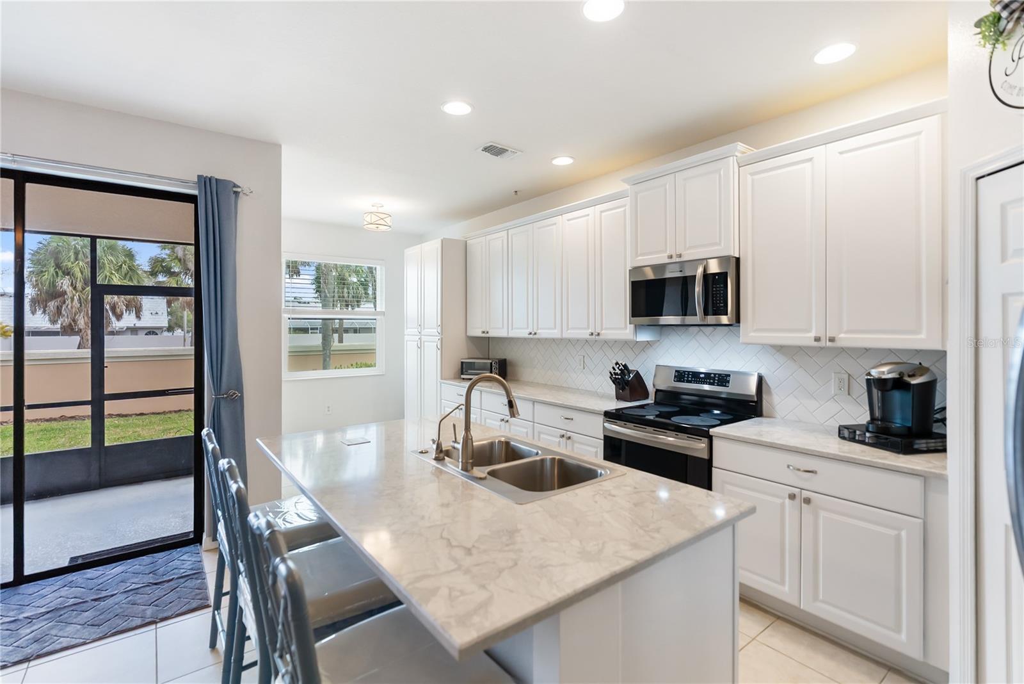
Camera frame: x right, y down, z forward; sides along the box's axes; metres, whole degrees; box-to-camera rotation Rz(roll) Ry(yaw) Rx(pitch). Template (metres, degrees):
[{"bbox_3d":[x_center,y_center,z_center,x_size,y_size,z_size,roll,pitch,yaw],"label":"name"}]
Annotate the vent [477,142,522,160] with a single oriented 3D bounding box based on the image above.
[{"bbox_3d":[-0.086,-1.434,3.457,0.313,0.025,0.192,-1,2,-38],"label":"vent"}]

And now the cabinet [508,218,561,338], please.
[{"bbox_3d":[0.321,-0.564,4.353,0.322,1.055,0.775,0,1,-38],"label":"cabinet"}]

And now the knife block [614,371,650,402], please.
[{"bbox_3d":[0.936,0.349,3.561,0.235,0.236,0.130,0,1,-38],"label":"knife block"}]

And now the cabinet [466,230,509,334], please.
[{"bbox_3d":[-0.141,-0.586,4.923,0.328,1.056,0.754,-1,2,-38],"label":"cabinet"}]

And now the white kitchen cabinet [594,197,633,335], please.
[{"bbox_3d":[0.913,-0.545,3.591,0.328,1.056,0.394,-1,2,-38],"label":"white kitchen cabinet"}]

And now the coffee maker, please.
[{"bbox_3d":[1.916,0.309,2.262,0.330,0.400,0.335,0,2,-10],"label":"coffee maker"}]

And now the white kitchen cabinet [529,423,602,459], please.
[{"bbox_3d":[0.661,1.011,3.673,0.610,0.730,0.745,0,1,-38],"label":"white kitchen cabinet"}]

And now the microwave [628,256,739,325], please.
[{"bbox_3d":[1.239,-0.311,3.109,0.420,0.410,0.759,-1,2,-38],"label":"microwave"}]

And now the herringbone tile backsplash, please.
[{"bbox_3d":[0.985,0.165,3.764,0.020,0.600,4.029,-1,2,-38],"label":"herringbone tile backsplash"}]

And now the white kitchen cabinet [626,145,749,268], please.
[{"bbox_3d":[1.226,-0.835,3.079,0.447,0.625,0.805,0,1,-38],"label":"white kitchen cabinet"}]

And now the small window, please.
[{"bbox_3d":[-2.212,-0.310,5.723,1.235,1.504,0.100,-1,2,-38],"label":"small window"}]

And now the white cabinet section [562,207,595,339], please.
[{"bbox_3d":[0.655,-0.541,3.791,0.315,1.037,0.362,-2,3,-40],"label":"white cabinet section"}]

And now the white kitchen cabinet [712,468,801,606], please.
[{"bbox_3d":[1.507,1.007,2.595,0.580,0.591,0.443,-1,2,-38],"label":"white kitchen cabinet"}]

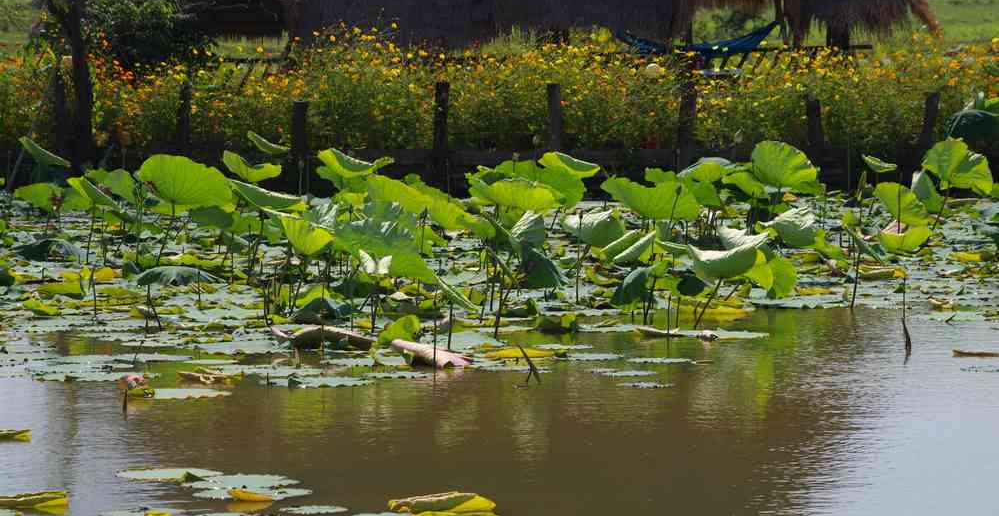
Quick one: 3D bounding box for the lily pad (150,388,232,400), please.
[{"bbox_3d":[-1.191,0.522,19.255,0.316,0.030,0.320,0,3,0],"label":"lily pad"}]

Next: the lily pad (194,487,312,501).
[{"bbox_3d":[-0.804,0.755,16.323,0.386,0.035,0.400,0,3,0],"label":"lily pad"}]

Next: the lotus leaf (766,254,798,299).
[{"bbox_3d":[1.451,0.100,25.616,0.205,0.220,0.200,0,3,0],"label":"lotus leaf"}]

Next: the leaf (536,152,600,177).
[{"bbox_3d":[0.542,-0.724,38.688,0.480,0.202,0.420,0,3,0],"label":"leaf"}]

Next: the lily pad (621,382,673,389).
[{"bbox_3d":[0.630,0.546,21.405,0.223,0.020,0.223,0,3,0],"label":"lily pad"}]

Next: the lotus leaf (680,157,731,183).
[{"bbox_3d":[1.568,-0.668,38.105,0.405,0.198,0.380,0,3,0],"label":"lotus leaf"}]

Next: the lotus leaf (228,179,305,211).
[{"bbox_3d":[-1.314,-0.352,28.161,0.428,0.172,0.380,0,3,0],"label":"lotus leaf"}]

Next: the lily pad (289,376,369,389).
[{"bbox_3d":[-0.673,0.493,19.763,0.332,0.030,0.330,0,3,0],"label":"lily pad"}]

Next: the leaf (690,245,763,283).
[{"bbox_3d":[1.035,0.030,22.765,0.337,0.175,0.330,0,3,0],"label":"leaf"}]

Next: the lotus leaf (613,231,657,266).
[{"bbox_3d":[0.725,-0.051,26.828,0.236,0.176,0.250,0,3,0],"label":"lotus leaf"}]

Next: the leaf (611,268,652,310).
[{"bbox_3d":[0.618,0.144,23.546,0.189,0.200,0.270,0,3,0],"label":"leaf"}]

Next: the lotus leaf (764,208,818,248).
[{"bbox_3d":[1.674,-0.175,28.635,0.334,0.222,0.300,0,3,0],"label":"lotus leaf"}]

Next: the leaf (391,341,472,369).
[{"bbox_3d":[-0.298,0.409,21.916,0.360,0.090,0.220,0,3,0],"label":"leaf"}]

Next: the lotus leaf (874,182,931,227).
[{"bbox_3d":[2.501,-0.332,31.001,0.348,0.250,0.306,0,3,0],"label":"lotus leaf"}]

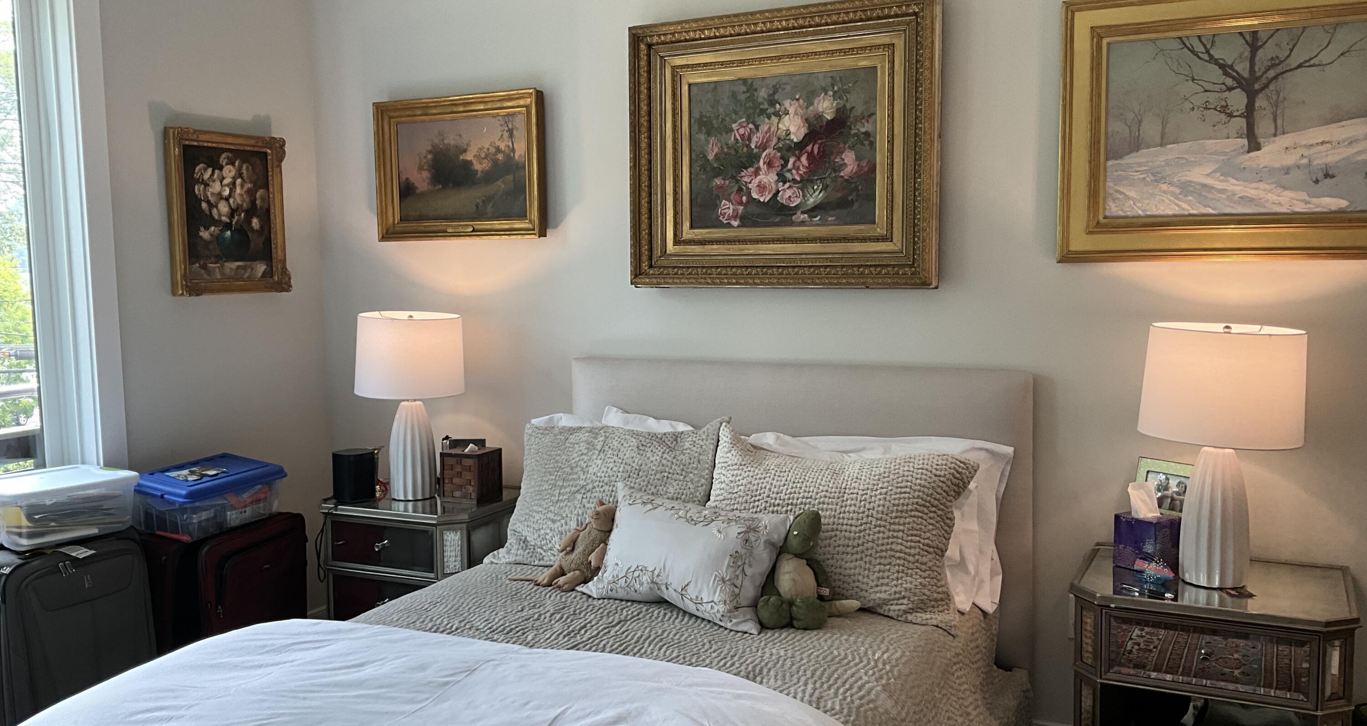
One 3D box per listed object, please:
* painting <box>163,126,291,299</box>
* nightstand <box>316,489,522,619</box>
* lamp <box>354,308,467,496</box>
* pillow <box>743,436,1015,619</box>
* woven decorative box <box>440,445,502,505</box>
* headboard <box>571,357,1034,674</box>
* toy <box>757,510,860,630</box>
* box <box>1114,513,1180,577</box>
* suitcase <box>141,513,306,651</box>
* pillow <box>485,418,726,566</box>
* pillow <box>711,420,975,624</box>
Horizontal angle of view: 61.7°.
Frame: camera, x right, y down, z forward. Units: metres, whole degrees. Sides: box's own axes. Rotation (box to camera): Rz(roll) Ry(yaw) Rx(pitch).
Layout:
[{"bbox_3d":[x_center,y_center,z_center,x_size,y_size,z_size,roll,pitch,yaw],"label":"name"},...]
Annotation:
[{"bbox_3d":[-1.511,-0.498,3.836,0.059,0.529,0.455,2,6,27],"label":"painting"},{"bbox_3d":[-0.849,0.768,3.833,0.618,0.648,0.469,2,6,27],"label":"nightstand"},{"bbox_3d":[-0.907,0.145,3.807,0.357,0.601,0.357,-1,5,0],"label":"lamp"},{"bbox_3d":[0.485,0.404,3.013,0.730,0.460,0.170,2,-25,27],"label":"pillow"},{"bbox_3d":[-0.691,0.367,3.750,0.147,0.161,0.140,2,6,28],"label":"woven decorative box"},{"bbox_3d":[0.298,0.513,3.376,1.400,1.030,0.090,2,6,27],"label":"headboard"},{"bbox_3d":[0.310,0.496,2.787,0.206,0.261,0.212,1,6,20],"label":"toy"},{"bbox_3d":[1.130,0.433,2.784,0.108,0.128,0.113,-4,6,-34],"label":"box"},{"bbox_3d":[-1.432,0.801,3.586,0.290,0.610,0.420,2,6,27],"label":"suitcase"},{"bbox_3d":[-0.232,0.383,3.301,0.681,0.481,0.172,1,-24,23],"label":"pillow"},{"bbox_3d":[0.365,0.410,2.926,0.704,0.464,0.172,2,-21,31],"label":"pillow"}]

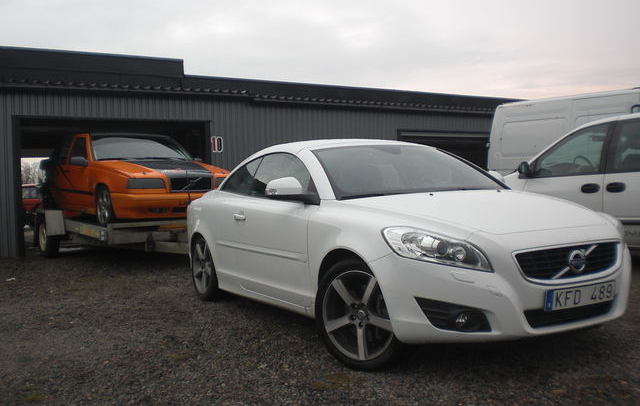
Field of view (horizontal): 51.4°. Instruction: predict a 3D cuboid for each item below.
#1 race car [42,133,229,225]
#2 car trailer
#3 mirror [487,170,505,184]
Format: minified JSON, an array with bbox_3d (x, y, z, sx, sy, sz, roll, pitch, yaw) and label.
[{"bbox_3d":[-3.000,-0.355,10.321,1.800,1.380,4.660,-3,2,-37],"label":"race car"},{"bbox_3d":[-2.555,0.425,9.755,2.150,0.750,5.850,-3,3,-37],"label":"car trailer"},{"bbox_3d":[1.348,-0.169,5.187,0.250,0.170,0.160,-3,2,-29],"label":"mirror"}]

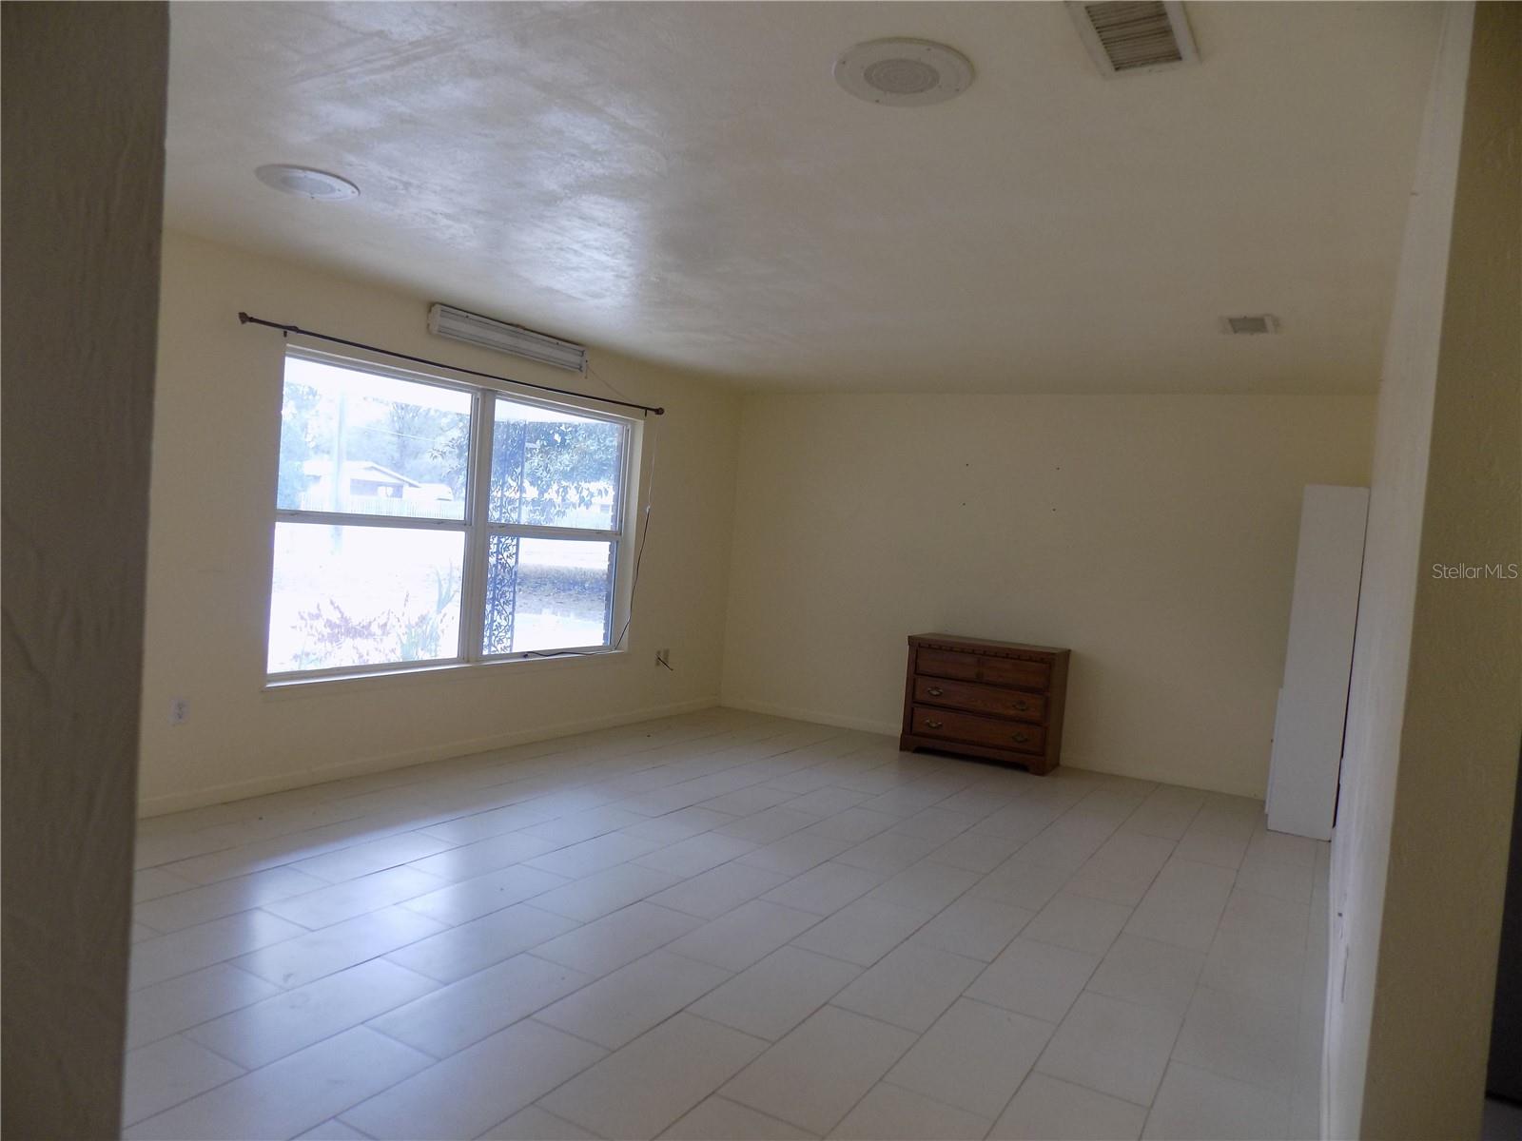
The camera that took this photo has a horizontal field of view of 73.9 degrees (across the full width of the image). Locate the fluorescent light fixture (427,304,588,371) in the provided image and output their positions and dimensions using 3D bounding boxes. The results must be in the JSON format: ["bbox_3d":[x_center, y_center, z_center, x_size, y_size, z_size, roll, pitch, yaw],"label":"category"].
[{"bbox_3d":[-1.416,-1.316,5.810,0.101,0.161,1.200,5,3,30],"label":"fluorescent light fixture"}]

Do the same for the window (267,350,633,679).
[{"bbox_3d":[-1.610,-0.248,5.888,0.121,1.593,2.710,5,3,30],"label":"window"}]

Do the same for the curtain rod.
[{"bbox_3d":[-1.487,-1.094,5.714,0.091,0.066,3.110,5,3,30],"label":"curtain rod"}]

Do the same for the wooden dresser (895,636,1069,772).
[{"bbox_3d":[1.495,0.867,6.755,0.983,0.778,0.444,5,3,30],"label":"wooden dresser"}]

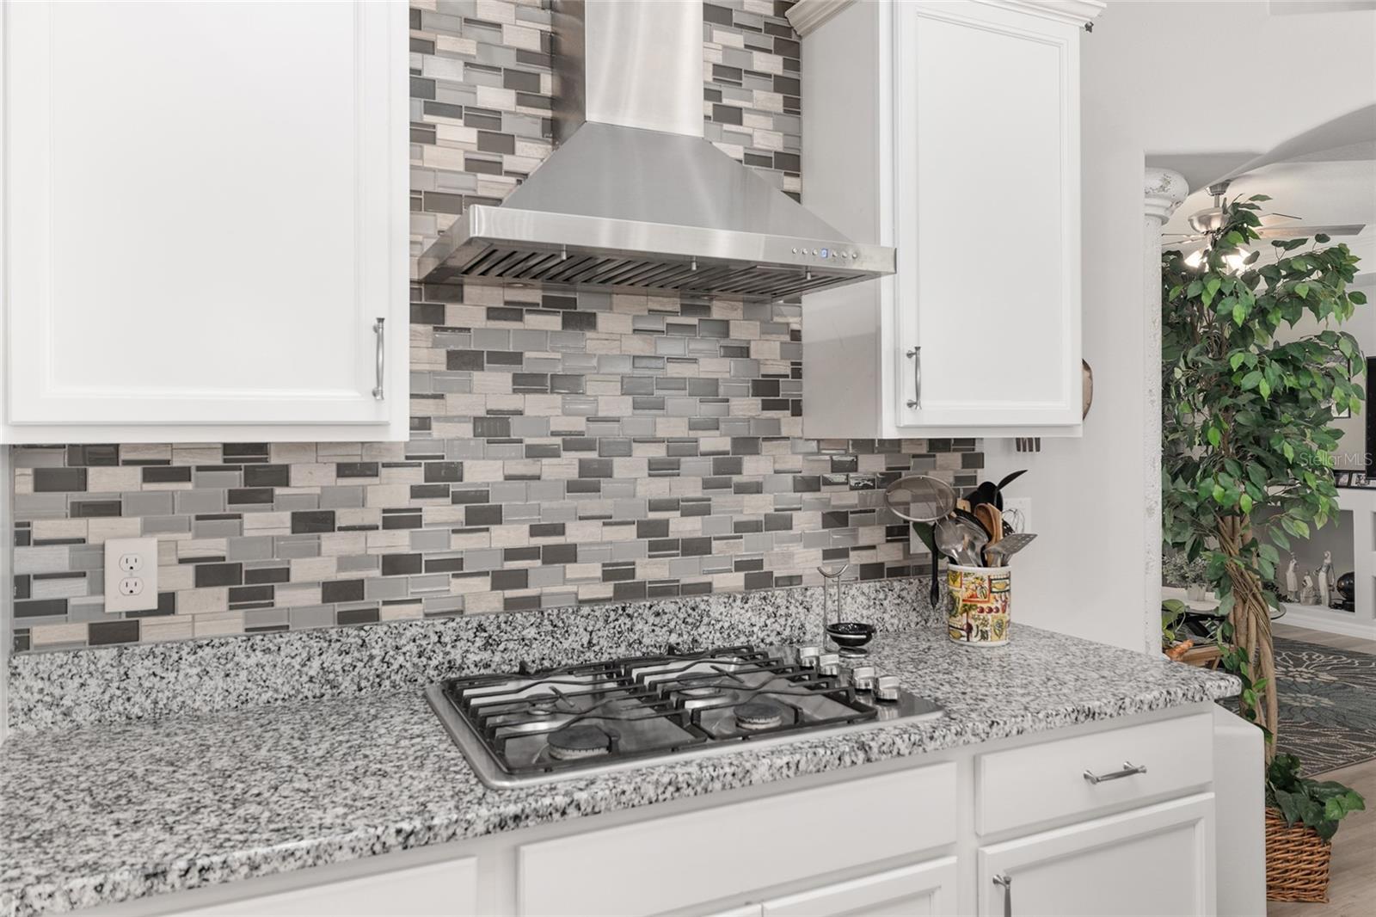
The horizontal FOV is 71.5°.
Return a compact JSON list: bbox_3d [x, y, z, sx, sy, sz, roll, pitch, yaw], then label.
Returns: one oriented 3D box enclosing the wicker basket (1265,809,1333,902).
[{"bbox_3d":[1.737,1.157,2.941,0.290,0.270,0.290,0,1,4],"label":"wicker basket"}]

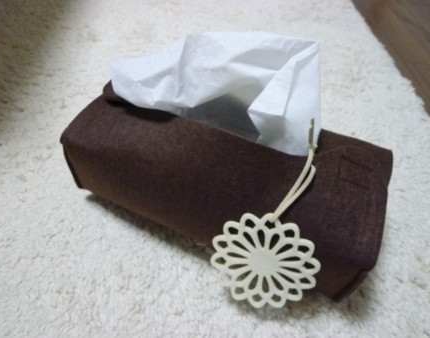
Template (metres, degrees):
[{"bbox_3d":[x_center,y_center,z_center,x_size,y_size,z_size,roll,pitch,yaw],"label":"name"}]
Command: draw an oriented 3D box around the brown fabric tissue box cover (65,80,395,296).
[{"bbox_3d":[0.009,0.003,0.295,0.250,0.068,0.111,21,53,12],"label":"brown fabric tissue box cover"}]

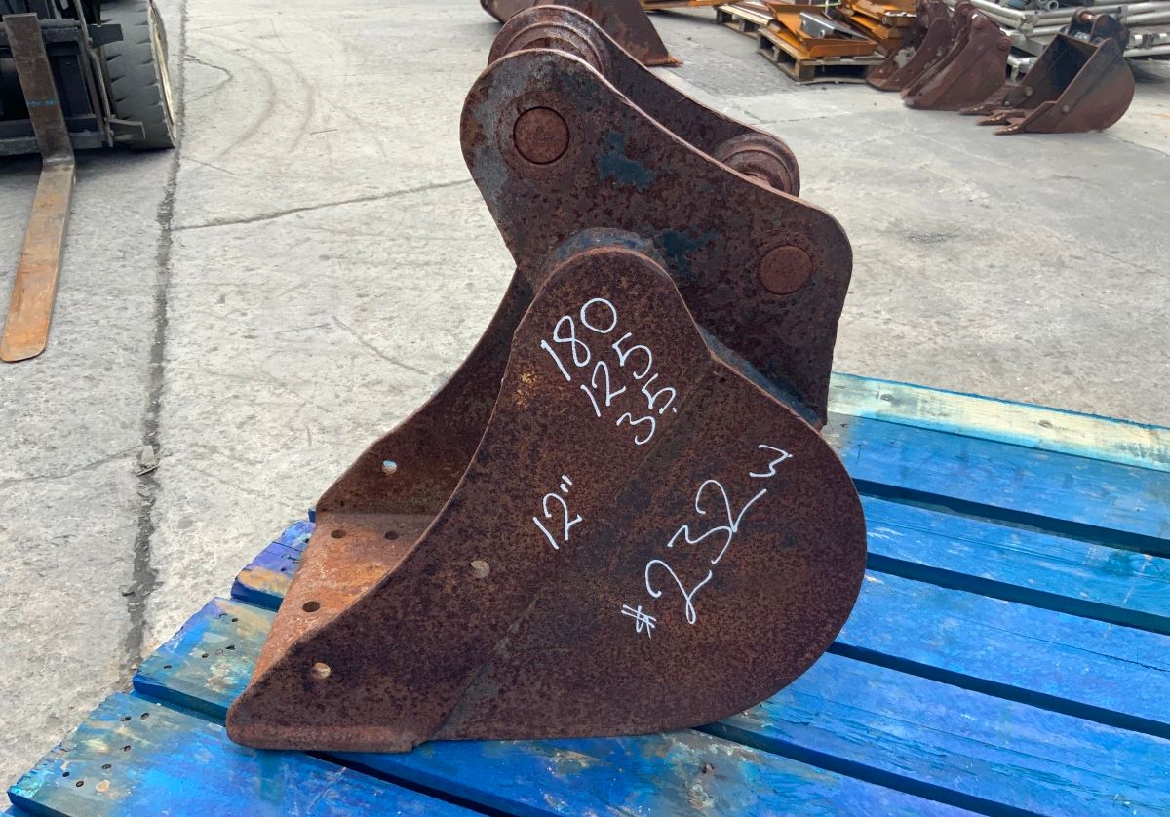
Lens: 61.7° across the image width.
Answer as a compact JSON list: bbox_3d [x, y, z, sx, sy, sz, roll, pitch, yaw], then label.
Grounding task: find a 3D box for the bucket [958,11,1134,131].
[{"bbox_3d":[2.346,-1.715,4.941,0.670,0.540,0.470,-2,30,-6],"label":"bucket"}]

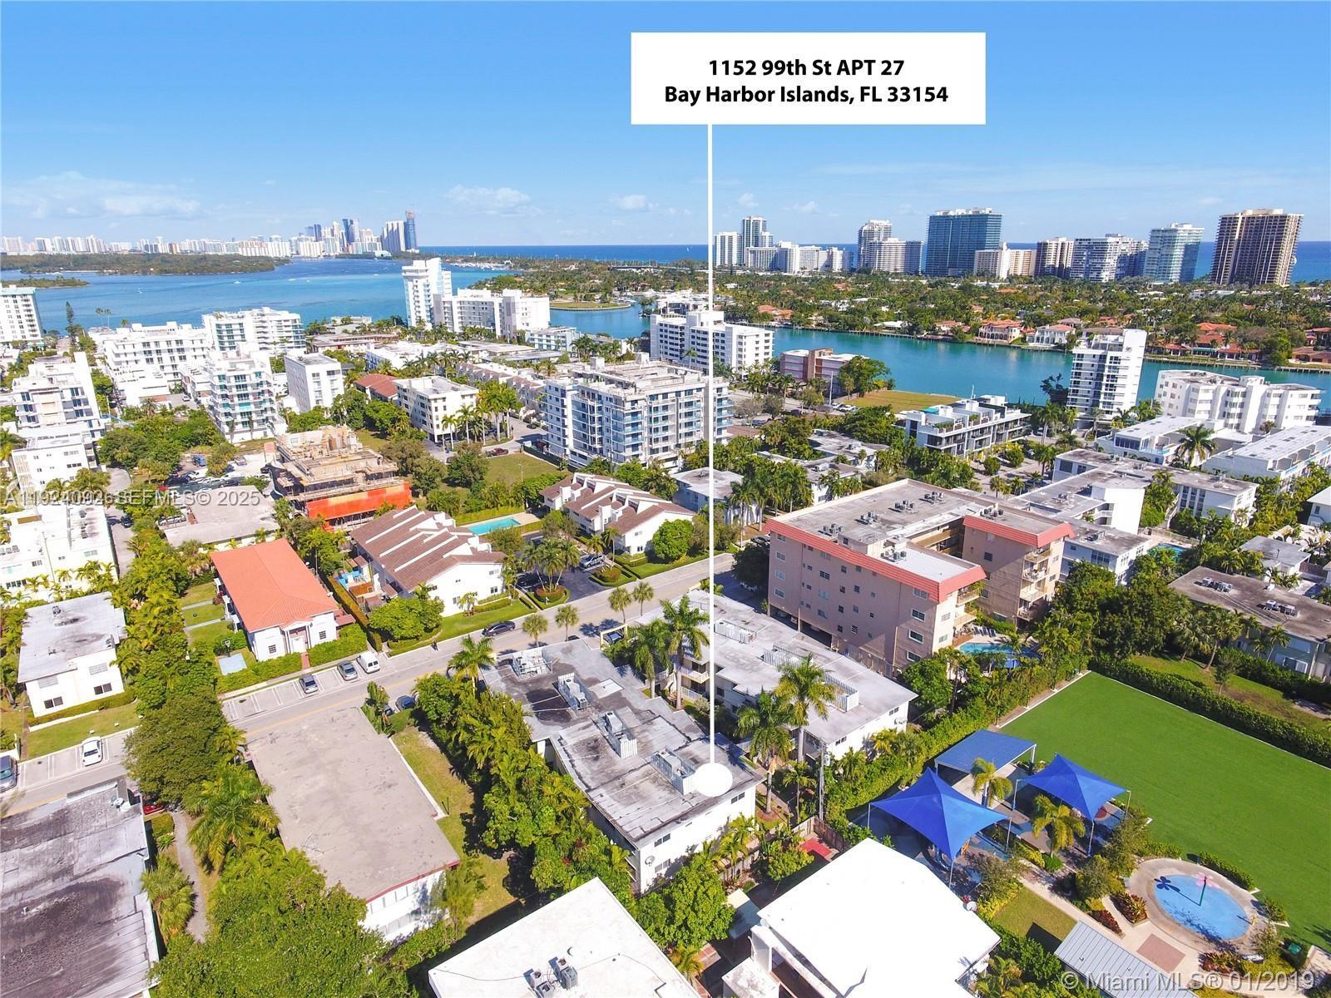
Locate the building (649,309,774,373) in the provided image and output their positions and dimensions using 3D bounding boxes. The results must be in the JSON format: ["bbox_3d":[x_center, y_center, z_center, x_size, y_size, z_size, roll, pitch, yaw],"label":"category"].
[{"bbox_3d":[22.156,-79.391,379.443,27.690,23.160,61.020,-14,23,-34],"label":"building"}]

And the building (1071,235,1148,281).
[{"bbox_3d":[536.303,-285.483,928.797,82.000,61.000,48.000,-13,22,-32],"label":"building"}]

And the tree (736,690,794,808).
[{"bbox_3d":[10.780,26.700,80.390,5.000,14.300,5.000,0,18,0],"label":"tree"}]

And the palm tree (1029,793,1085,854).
[{"bbox_3d":[37.613,31.969,73.605,4.600,6.300,4.600,8,20,24],"label":"palm tree"}]

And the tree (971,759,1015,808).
[{"bbox_3d":[33.551,30.366,79.571,4.000,5.600,4.000,8,20,24],"label":"tree"}]

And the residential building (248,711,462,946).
[{"bbox_3d":[-31.132,31.828,75.216,11.703,6.255,29.055,-14,23,-34],"label":"residential building"}]

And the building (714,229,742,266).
[{"bbox_3d":[111.495,-439.323,1377.080,34.000,73.000,34.000,-13,22,-32],"label":"building"}]

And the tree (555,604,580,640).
[{"bbox_3d":[-14.866,18.574,114.604,3.632,6.255,3.632,0,18,0],"label":"tree"}]

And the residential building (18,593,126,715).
[{"bbox_3d":[-81.788,21.240,107.348,10.909,6.500,22.407,-13,22,-32],"label":"residential building"}]

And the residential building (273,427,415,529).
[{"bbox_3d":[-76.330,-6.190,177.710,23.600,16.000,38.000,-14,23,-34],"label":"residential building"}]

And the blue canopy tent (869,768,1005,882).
[{"bbox_3d":[26.766,31.455,75.397,9.181,6.255,9.181,-13,22,-34],"label":"blue canopy tent"}]

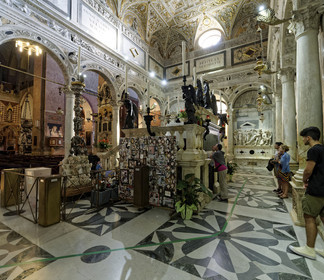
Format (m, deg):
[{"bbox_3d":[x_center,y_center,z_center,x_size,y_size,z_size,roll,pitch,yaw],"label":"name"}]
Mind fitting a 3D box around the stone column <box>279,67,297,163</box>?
[{"bbox_3d":[4.579,-0.576,5.878,0.560,4.003,0.580,-1,-2,31],"label":"stone column"}]

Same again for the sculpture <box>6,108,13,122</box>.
[{"bbox_3d":[-29.198,-4.881,31.272,0.600,2.900,0.850,-2,-3,31],"label":"sculpture"}]

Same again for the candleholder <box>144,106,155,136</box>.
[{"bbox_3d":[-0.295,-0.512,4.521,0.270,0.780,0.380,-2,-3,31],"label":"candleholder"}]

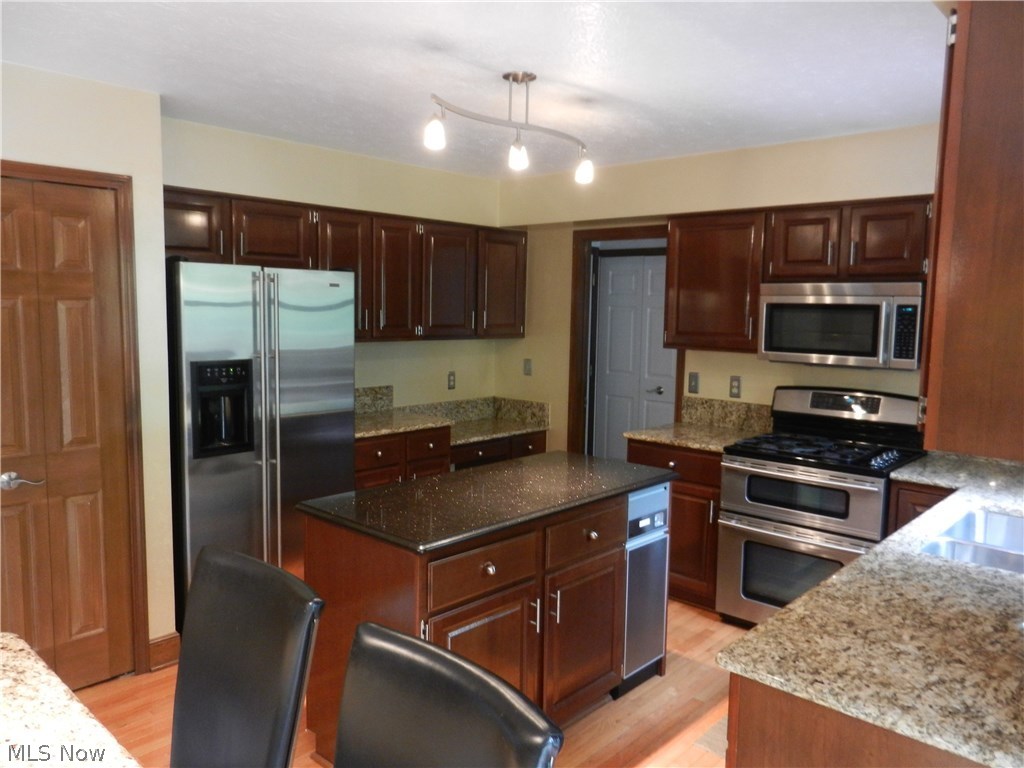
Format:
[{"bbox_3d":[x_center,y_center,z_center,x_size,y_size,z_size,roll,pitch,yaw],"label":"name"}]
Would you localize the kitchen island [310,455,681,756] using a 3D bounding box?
[{"bbox_3d":[-0.034,0.863,2.964,0.693,0.932,1.435,7,9,43],"label":"kitchen island"}]

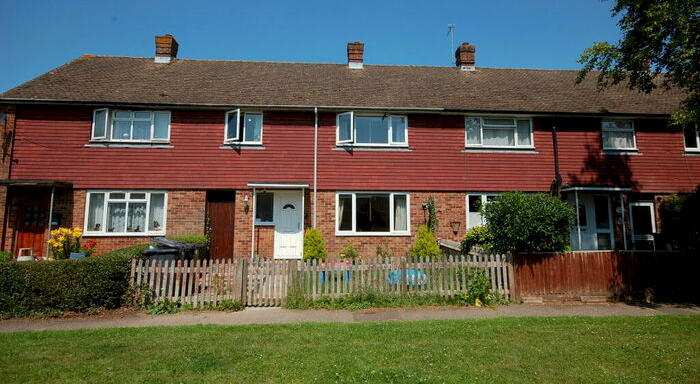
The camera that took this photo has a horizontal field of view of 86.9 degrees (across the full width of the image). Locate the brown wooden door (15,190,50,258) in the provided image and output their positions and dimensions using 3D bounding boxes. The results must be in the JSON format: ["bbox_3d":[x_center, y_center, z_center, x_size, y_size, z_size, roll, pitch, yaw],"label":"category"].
[{"bbox_3d":[-9.153,0.950,10.693,0.810,2.000,0.100,0,-7,-4],"label":"brown wooden door"}]

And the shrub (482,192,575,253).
[{"bbox_3d":[4.699,1.117,9.683,2.240,2.225,1.900,0,-7,-4],"label":"shrub"}]

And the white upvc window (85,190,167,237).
[{"bbox_3d":[-6.695,0.653,11.082,2.350,1.340,0.120,0,-7,-4],"label":"white upvc window"}]

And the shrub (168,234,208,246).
[{"bbox_3d":[-4.493,1.544,10.094,1.000,0.780,0.800,0,-7,-4],"label":"shrub"}]

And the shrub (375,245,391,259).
[{"bbox_3d":[0.965,1.860,10.852,0.461,0.571,0.420,0,-7,-4],"label":"shrub"}]

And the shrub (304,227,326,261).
[{"bbox_3d":[-1.019,1.530,10.599,0.690,1.030,0.680,0,-7,-4],"label":"shrub"}]

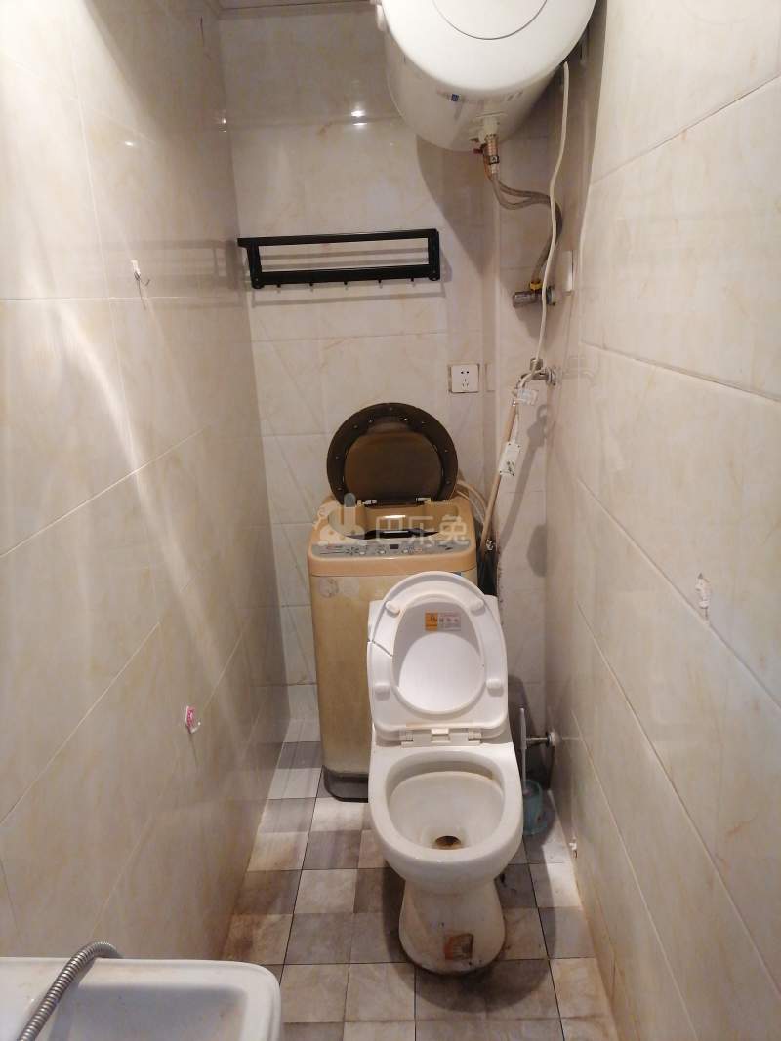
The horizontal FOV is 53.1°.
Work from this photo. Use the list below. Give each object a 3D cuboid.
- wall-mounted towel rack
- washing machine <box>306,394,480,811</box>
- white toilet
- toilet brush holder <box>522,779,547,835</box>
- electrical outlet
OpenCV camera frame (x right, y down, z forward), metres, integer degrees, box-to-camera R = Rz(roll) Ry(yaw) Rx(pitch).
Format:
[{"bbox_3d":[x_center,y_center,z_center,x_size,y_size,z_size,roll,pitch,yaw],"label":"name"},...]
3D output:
[{"bbox_3d":[-0.136,-0.742,2.234,0.555,0.138,0.200,-3,17,2],"label":"wall-mounted towel rack"},{"bbox_3d":[0.019,0.233,2.374,0.478,1.125,0.470,-3,17,3],"label":"washing machine"},{"bbox_3d":[0.125,0.552,1.861,0.355,0.800,0.665,-3,17,2],"label":"white toilet"},{"bbox_3d":[0.380,0.796,2.178,0.106,0.122,0.106,-3,17,2],"label":"toilet brush holder"},{"bbox_3d":[0.232,-0.437,2.414,0.086,0.086,0.012,-3,17,2],"label":"electrical outlet"}]

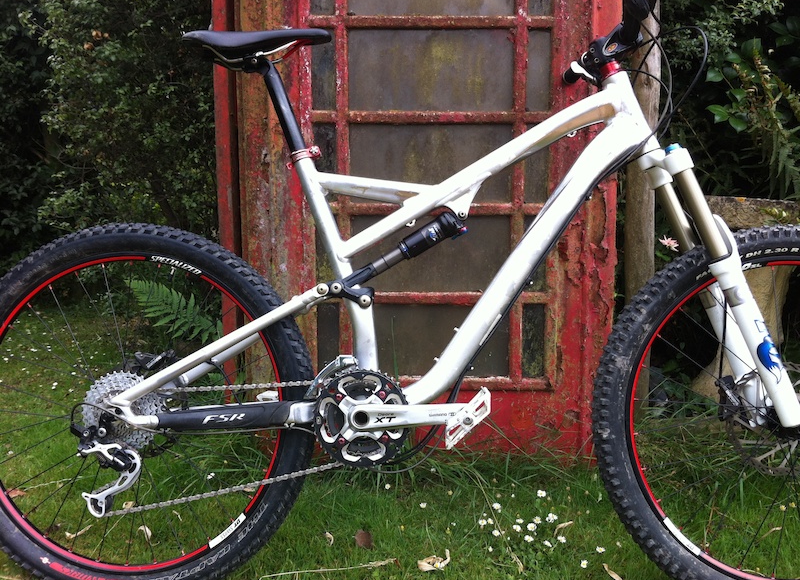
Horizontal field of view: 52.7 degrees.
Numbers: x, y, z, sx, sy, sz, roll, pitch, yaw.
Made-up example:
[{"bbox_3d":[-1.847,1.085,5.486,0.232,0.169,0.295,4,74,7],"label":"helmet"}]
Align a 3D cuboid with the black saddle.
[{"bbox_3d":[-0.261,-0.443,1.477,0.268,0.066,0.140,-1,-2,3],"label":"black saddle"}]

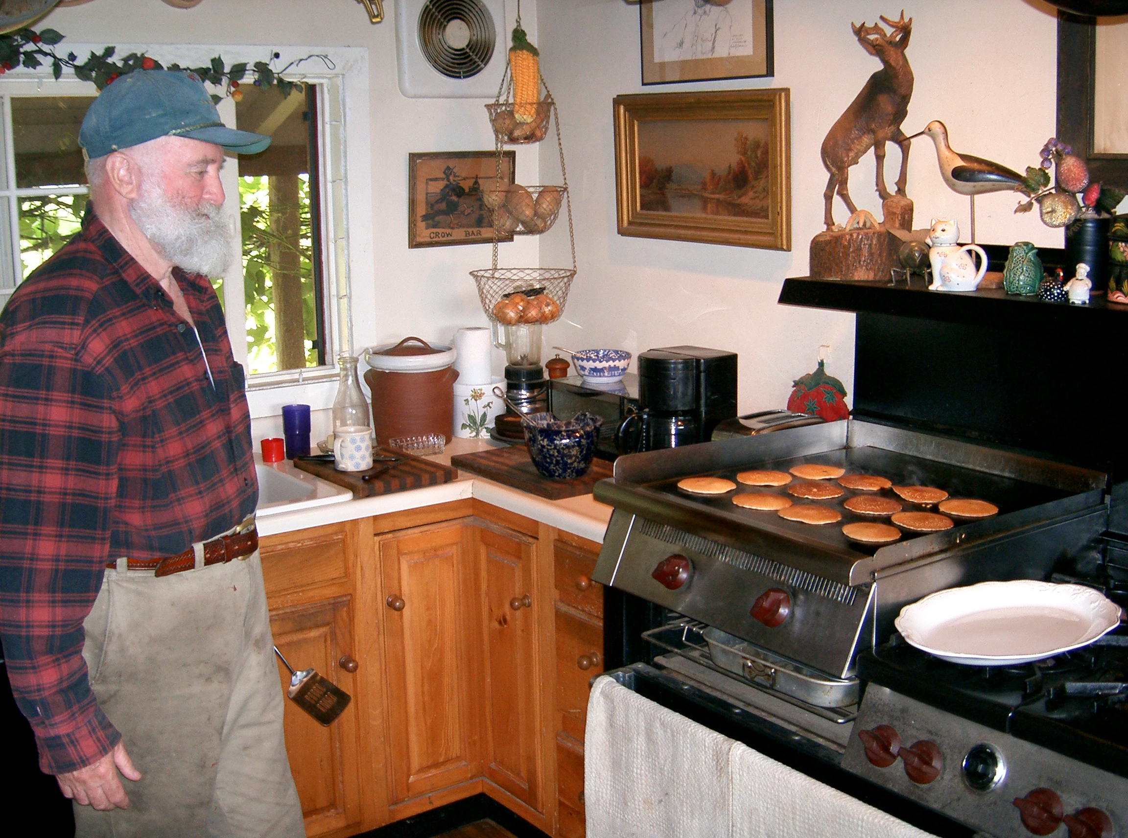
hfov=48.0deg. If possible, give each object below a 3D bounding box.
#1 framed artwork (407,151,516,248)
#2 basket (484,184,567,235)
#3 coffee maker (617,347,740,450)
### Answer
[{"bbox_3d":[-0.282,-0.624,3.590,0.349,0.257,0.020,-9,14,-36],"label":"framed artwork"},{"bbox_3d":[-0.100,-0.536,3.250,0.215,0.123,0.215,-1,11,-2],"label":"basket"},{"bbox_3d":[0.234,0.001,2.882,0.280,0.290,0.175,-10,15,-37],"label":"coffee maker"}]

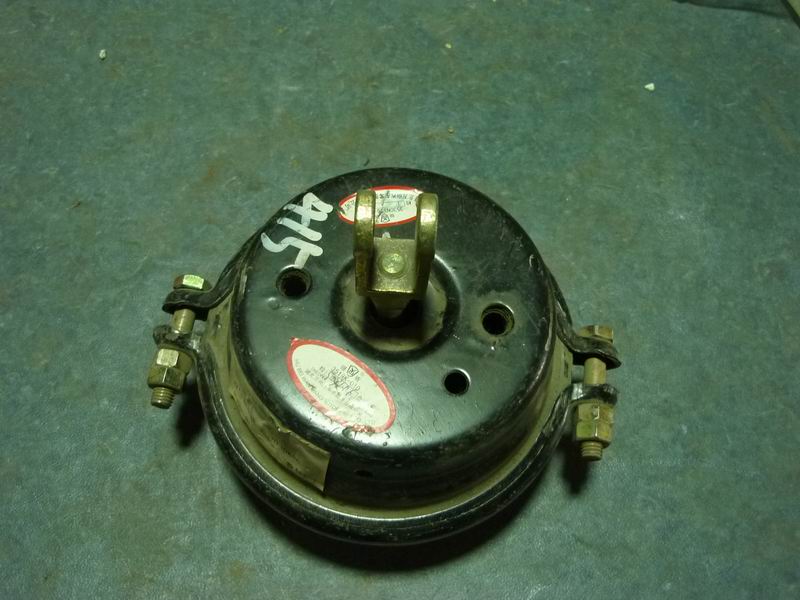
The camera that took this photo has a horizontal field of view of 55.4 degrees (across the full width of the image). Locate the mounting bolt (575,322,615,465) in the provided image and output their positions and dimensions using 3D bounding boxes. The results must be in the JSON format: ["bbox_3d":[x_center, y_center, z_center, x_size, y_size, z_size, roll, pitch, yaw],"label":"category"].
[{"bbox_3d":[0.095,0.045,0.368,0.018,0.018,0.062,10,66,1],"label":"mounting bolt"}]

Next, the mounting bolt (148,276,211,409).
[{"bbox_3d":[-0.108,0.020,0.368,0.018,0.018,0.063,9,66,1],"label":"mounting bolt"}]

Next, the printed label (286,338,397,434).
[{"bbox_3d":[-0.024,0.034,0.303,0.052,0.002,0.025,37,69,13],"label":"printed label"}]

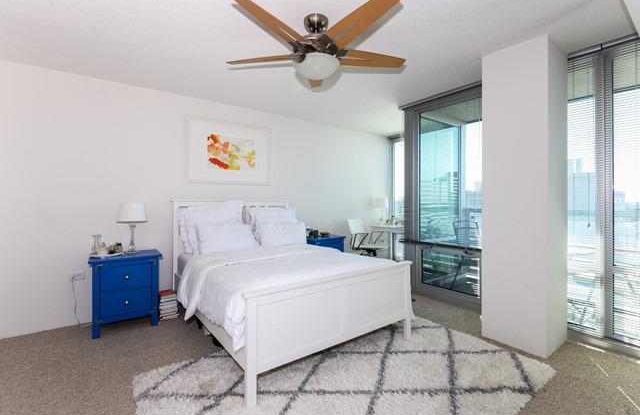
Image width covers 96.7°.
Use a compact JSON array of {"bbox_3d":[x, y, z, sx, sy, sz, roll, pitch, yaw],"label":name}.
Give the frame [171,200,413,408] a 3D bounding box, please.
[{"bbox_3d":[-0.433,0.529,2.861,1.600,1.200,2.100,0,0,-38],"label":"frame"}]

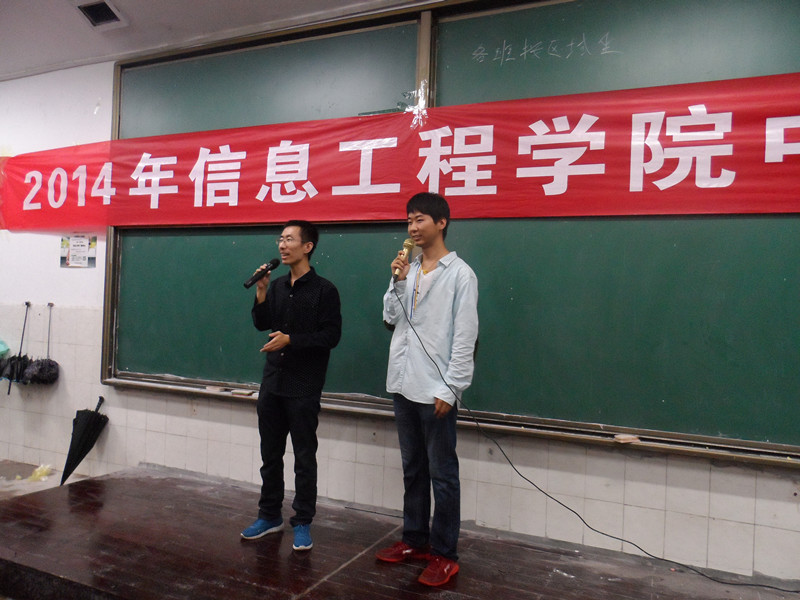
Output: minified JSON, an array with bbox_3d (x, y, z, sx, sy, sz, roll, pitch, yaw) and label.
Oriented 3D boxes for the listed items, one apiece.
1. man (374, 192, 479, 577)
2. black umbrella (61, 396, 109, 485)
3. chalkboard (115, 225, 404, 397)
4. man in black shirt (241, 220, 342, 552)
[{"bbox_3d":[0.147,0.384,2.666,0.510,1.800,0.420,2,0,40],"label":"man"},{"bbox_3d":[-2.417,1.079,4.244,0.200,0.710,0.170,18,-9,22],"label":"black umbrella"},{"bbox_3d":[-1.069,0.030,3.784,2.480,1.131,0.050,2,0,22],"label":"chalkboard"},{"bbox_3d":[-0.565,0.421,2.933,0.510,1.675,0.460,2,0,28],"label":"man in black shirt"}]

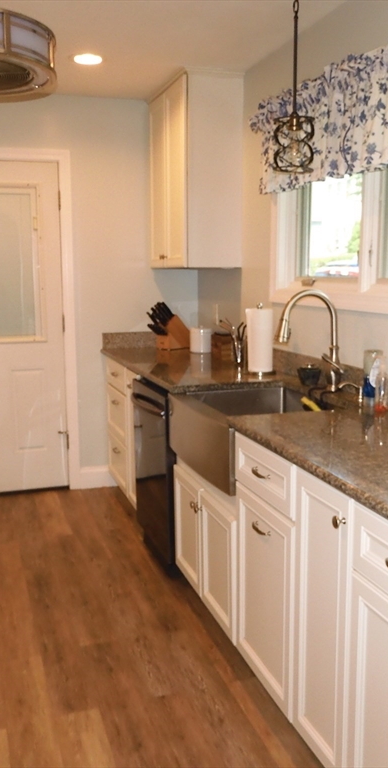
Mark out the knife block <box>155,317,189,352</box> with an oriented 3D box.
[{"bbox_3d":[-0.131,-0.334,4.534,0.106,0.230,0.250,7,11,38],"label":"knife block"}]

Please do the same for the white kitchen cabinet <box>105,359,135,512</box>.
[{"bbox_3d":[-0.140,0.246,4.310,0.622,0.770,0.840,-3,9,-17],"label":"white kitchen cabinet"}]

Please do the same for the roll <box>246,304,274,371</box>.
[{"bbox_3d":[0.318,-0.206,3.421,0.117,0.287,0.117,0,9,0],"label":"roll"}]

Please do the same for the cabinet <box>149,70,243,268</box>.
[{"bbox_3d":[-0.007,-1.187,4.150,0.322,1.010,0.820,-3,9,-17],"label":"cabinet"}]

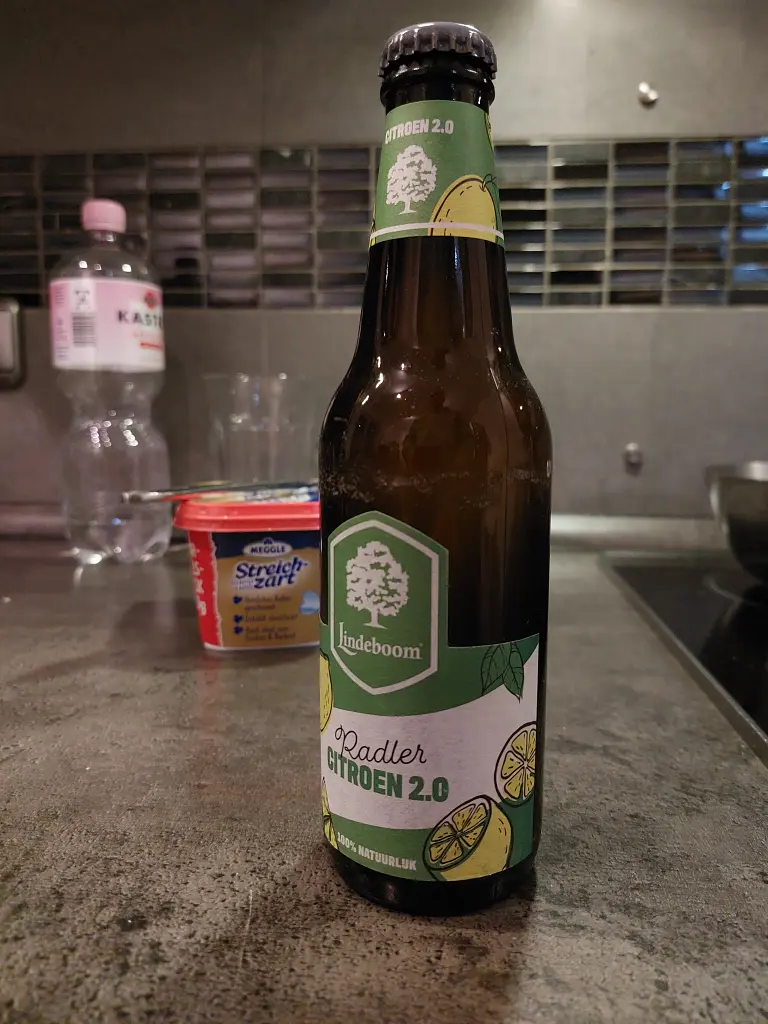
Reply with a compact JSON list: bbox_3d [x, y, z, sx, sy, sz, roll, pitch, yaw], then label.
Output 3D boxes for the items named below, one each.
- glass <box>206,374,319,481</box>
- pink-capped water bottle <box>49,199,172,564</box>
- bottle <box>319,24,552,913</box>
[{"bbox_3d":[-0.090,-0.025,0.534,0.086,0.147,0.086,-1,8,-9],"label":"glass"},{"bbox_3d":[-0.224,-0.101,0.586,0.085,0.285,0.085,2,8,17],"label":"pink-capped water bottle"},{"bbox_3d":[0.013,-0.010,0.188,0.061,0.207,0.061,4,8,28],"label":"bottle"}]

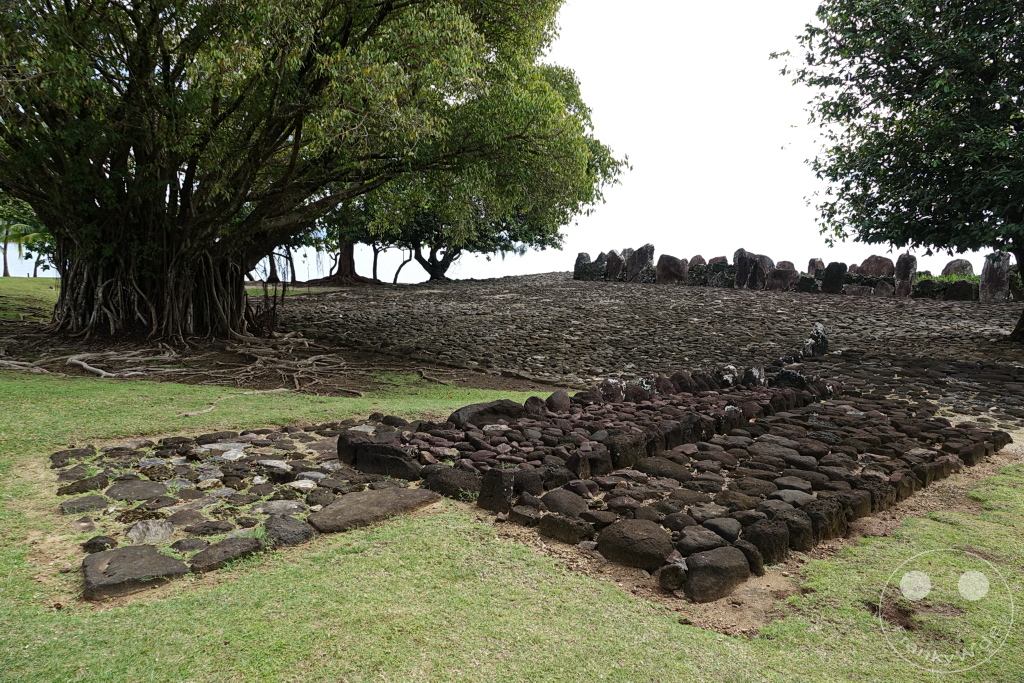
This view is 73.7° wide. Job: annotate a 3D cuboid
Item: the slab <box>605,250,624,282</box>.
[{"bbox_3d":[3.750,-2.769,25.006,0.300,1.108,0.711,-8,11,-37],"label":"slab"}]

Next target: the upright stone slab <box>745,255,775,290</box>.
[{"bbox_3d":[7.398,-2.074,20.337,0.350,1.012,0.665,-8,11,-37],"label":"upright stone slab"}]

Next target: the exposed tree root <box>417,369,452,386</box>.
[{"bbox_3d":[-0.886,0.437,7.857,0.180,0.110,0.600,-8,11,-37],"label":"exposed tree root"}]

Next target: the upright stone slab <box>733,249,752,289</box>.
[{"bbox_3d":[7.013,-2.225,20.779,0.300,1.192,0.449,-8,11,-37],"label":"upright stone slab"}]

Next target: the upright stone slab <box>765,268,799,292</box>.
[{"bbox_3d":[7.820,-1.798,19.827,0.350,0.605,0.835,-8,11,-37],"label":"upright stone slab"}]

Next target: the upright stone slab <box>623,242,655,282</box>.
[{"bbox_3d":[4.486,-2.782,24.071,0.350,1.390,1.066,-8,11,-37],"label":"upright stone slab"}]

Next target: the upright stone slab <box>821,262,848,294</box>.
[{"bbox_3d":[8.760,-1.727,18.552,0.300,0.814,0.576,-8,11,-37],"label":"upright stone slab"}]

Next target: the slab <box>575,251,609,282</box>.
[{"bbox_3d":[3.021,-2.869,26.038,0.400,1.022,1.434,-8,11,-37],"label":"slab"}]

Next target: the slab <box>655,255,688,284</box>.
[{"bbox_3d":[5.366,-2.428,23.009,0.400,0.979,1.095,-8,11,-37],"label":"slab"}]

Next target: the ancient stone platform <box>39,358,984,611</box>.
[{"bbox_3d":[0.333,0.659,5.528,6.600,0.360,4.641,-8,11,-37],"label":"ancient stone platform"}]

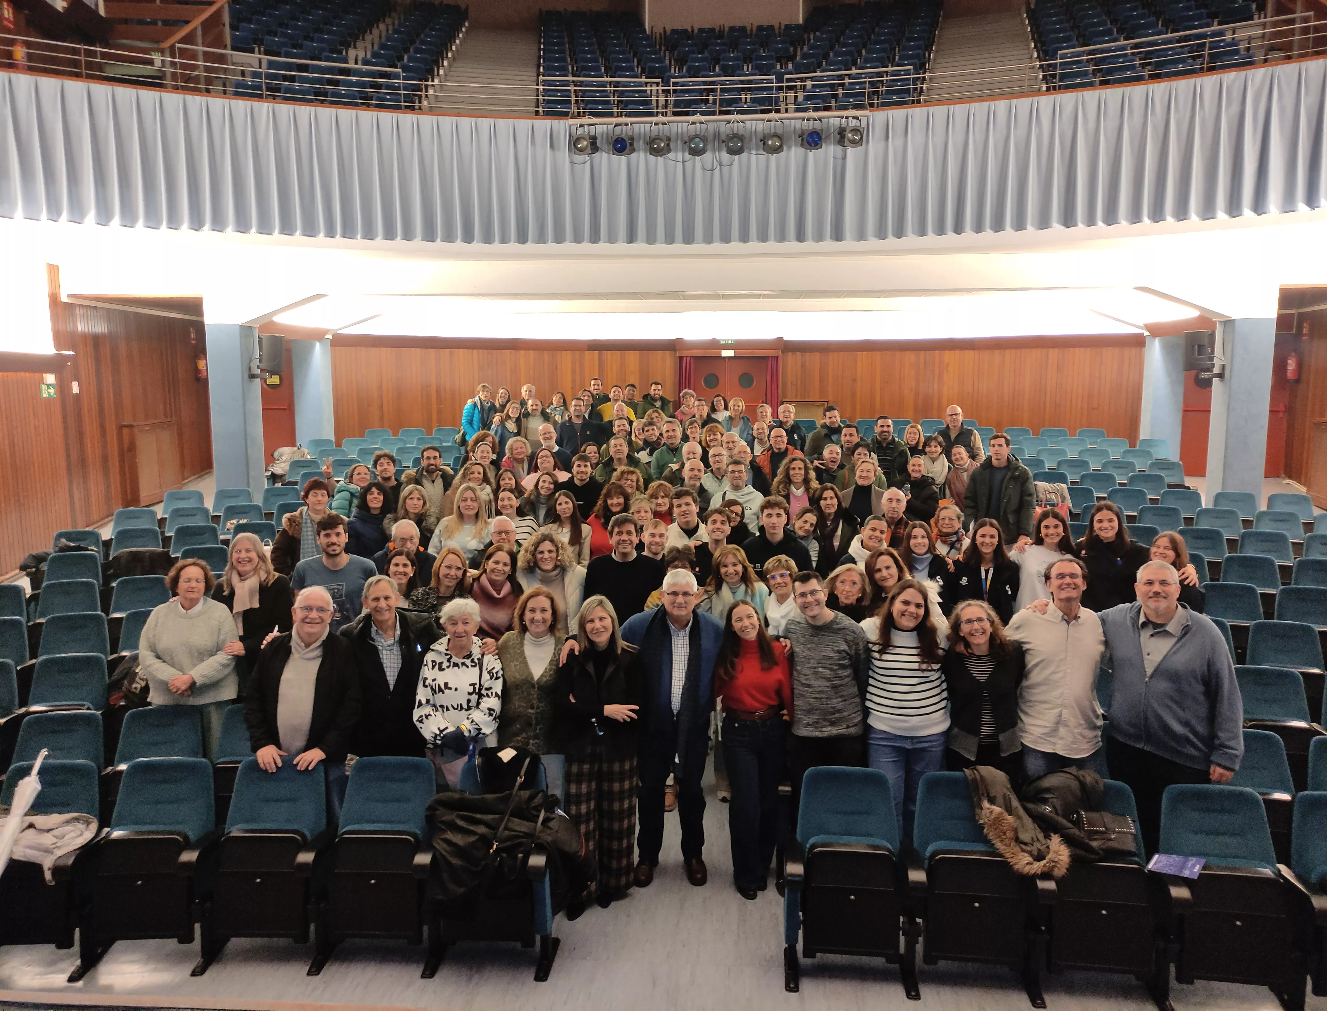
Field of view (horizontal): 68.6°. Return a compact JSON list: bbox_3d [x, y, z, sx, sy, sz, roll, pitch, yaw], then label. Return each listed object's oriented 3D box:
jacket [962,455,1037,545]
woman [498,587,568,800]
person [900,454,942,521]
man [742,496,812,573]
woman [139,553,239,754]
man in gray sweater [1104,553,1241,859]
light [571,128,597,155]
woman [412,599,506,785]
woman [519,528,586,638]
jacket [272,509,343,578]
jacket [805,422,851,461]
[{"bbox_3d":[3.354,-0.058,9.675,0.700,0.860,0.380,3,8,21],"label":"jacket"},{"bbox_3d":[-0.686,1.256,5.290,0.500,1.653,0.320,-1,8,-6],"label":"woman"},{"bbox_3d":[2.289,0.369,8.865,0.500,1.652,0.340,1,8,12],"label":"person"},{"bbox_3d":[0.773,0.828,6.675,0.520,1.801,0.320,1,8,6],"label":"man"},{"bbox_3d":[-2.825,1.107,5.799,0.580,1.610,0.370,-3,8,-23],"label":"woman"},{"bbox_3d":[2.597,1.186,4.998,0.760,1.850,0.440,3,8,25],"label":"man in gray sweater"},{"bbox_3d":[-0.922,-4.273,11.440,0.250,0.290,0.310,2,21,17],"label":"light"},{"bbox_3d":[-1.063,1.283,5.187,0.480,1.602,0.360,-1,8,-7],"label":"woman"},{"bbox_3d":[-0.734,0.978,6.463,0.500,1.629,0.320,-1,8,-4],"label":"woman"},{"bbox_3d":[-3.059,0.454,8.432,0.620,0.880,0.380,-2,8,-14],"label":"jacket"},{"bbox_3d":[2.034,-0.656,12.017,0.600,0.740,0.380,0,8,3],"label":"jacket"}]

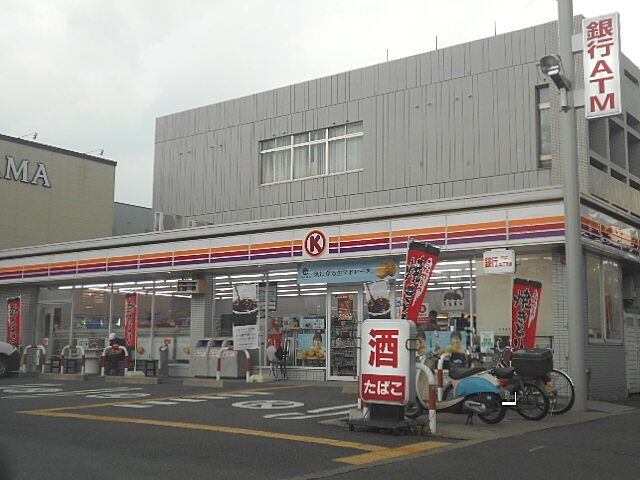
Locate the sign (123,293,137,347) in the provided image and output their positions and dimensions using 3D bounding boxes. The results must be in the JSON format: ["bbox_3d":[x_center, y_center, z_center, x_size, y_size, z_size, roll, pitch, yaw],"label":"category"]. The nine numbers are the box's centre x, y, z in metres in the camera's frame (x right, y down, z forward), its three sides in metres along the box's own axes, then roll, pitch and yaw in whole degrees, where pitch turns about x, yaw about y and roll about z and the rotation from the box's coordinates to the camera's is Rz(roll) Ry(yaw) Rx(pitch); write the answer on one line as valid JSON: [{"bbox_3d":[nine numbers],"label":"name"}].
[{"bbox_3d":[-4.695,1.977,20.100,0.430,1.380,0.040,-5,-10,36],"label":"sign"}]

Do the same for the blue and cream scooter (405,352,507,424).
[{"bbox_3d":[1.816,1.979,11.146,1.660,1.000,0.640,-5,-10,35],"label":"blue and cream scooter"}]

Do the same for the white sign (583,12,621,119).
[{"bbox_3d":[4.888,-3.025,14.100,0.600,1.800,0.160,-5,-10,36],"label":"white sign"}]

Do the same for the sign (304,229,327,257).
[{"bbox_3d":[-0.092,0.079,17.401,0.580,0.580,0.080,-5,-10,36],"label":"sign"}]

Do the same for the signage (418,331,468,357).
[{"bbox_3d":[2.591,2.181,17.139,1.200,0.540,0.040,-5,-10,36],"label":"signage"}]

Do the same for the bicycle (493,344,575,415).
[{"bbox_3d":[2.870,2.130,12.171,0.660,1.080,1.800,6,-10,-34],"label":"bicycle"}]

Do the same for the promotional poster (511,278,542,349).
[{"bbox_3d":[3.478,1.305,13.700,0.490,1.320,0.040,-5,-10,36],"label":"promotional poster"}]

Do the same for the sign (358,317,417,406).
[{"bbox_3d":[0.779,1.393,9.250,0.590,0.980,0.200,-4,-9,29],"label":"sign"}]

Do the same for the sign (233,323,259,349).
[{"bbox_3d":[-1.606,2.121,17.700,0.700,0.540,0.030,-5,-10,36],"label":"sign"}]

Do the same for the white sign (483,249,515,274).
[{"bbox_3d":[3.319,0.416,15.044,0.600,0.450,0.130,-5,-10,36],"label":"white sign"}]

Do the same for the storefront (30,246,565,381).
[{"bbox_3d":[-2.101,2.150,20.408,16.800,2.580,0.400,-5,-10,36],"label":"storefront"}]

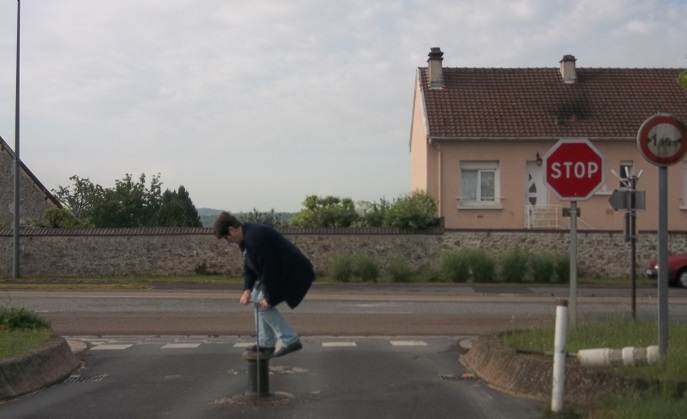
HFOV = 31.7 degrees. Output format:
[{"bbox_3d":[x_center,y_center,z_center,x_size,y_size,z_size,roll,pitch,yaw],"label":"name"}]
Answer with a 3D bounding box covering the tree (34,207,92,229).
[{"bbox_3d":[-9.054,0.826,38.992,1.900,1.900,1.800,0,-1,0],"label":"tree"}]

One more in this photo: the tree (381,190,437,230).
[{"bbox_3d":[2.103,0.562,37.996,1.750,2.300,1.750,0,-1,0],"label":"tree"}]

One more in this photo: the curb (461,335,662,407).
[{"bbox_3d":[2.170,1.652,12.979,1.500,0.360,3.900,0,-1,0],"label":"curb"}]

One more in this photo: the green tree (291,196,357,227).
[{"bbox_3d":[-0.612,0.555,38.996,2.200,2.200,2.000,0,-1,0],"label":"green tree"}]

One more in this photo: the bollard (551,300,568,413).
[{"bbox_3d":[1.912,1.306,10.687,0.100,0.990,0.100,2,-1,0],"label":"bollard"}]

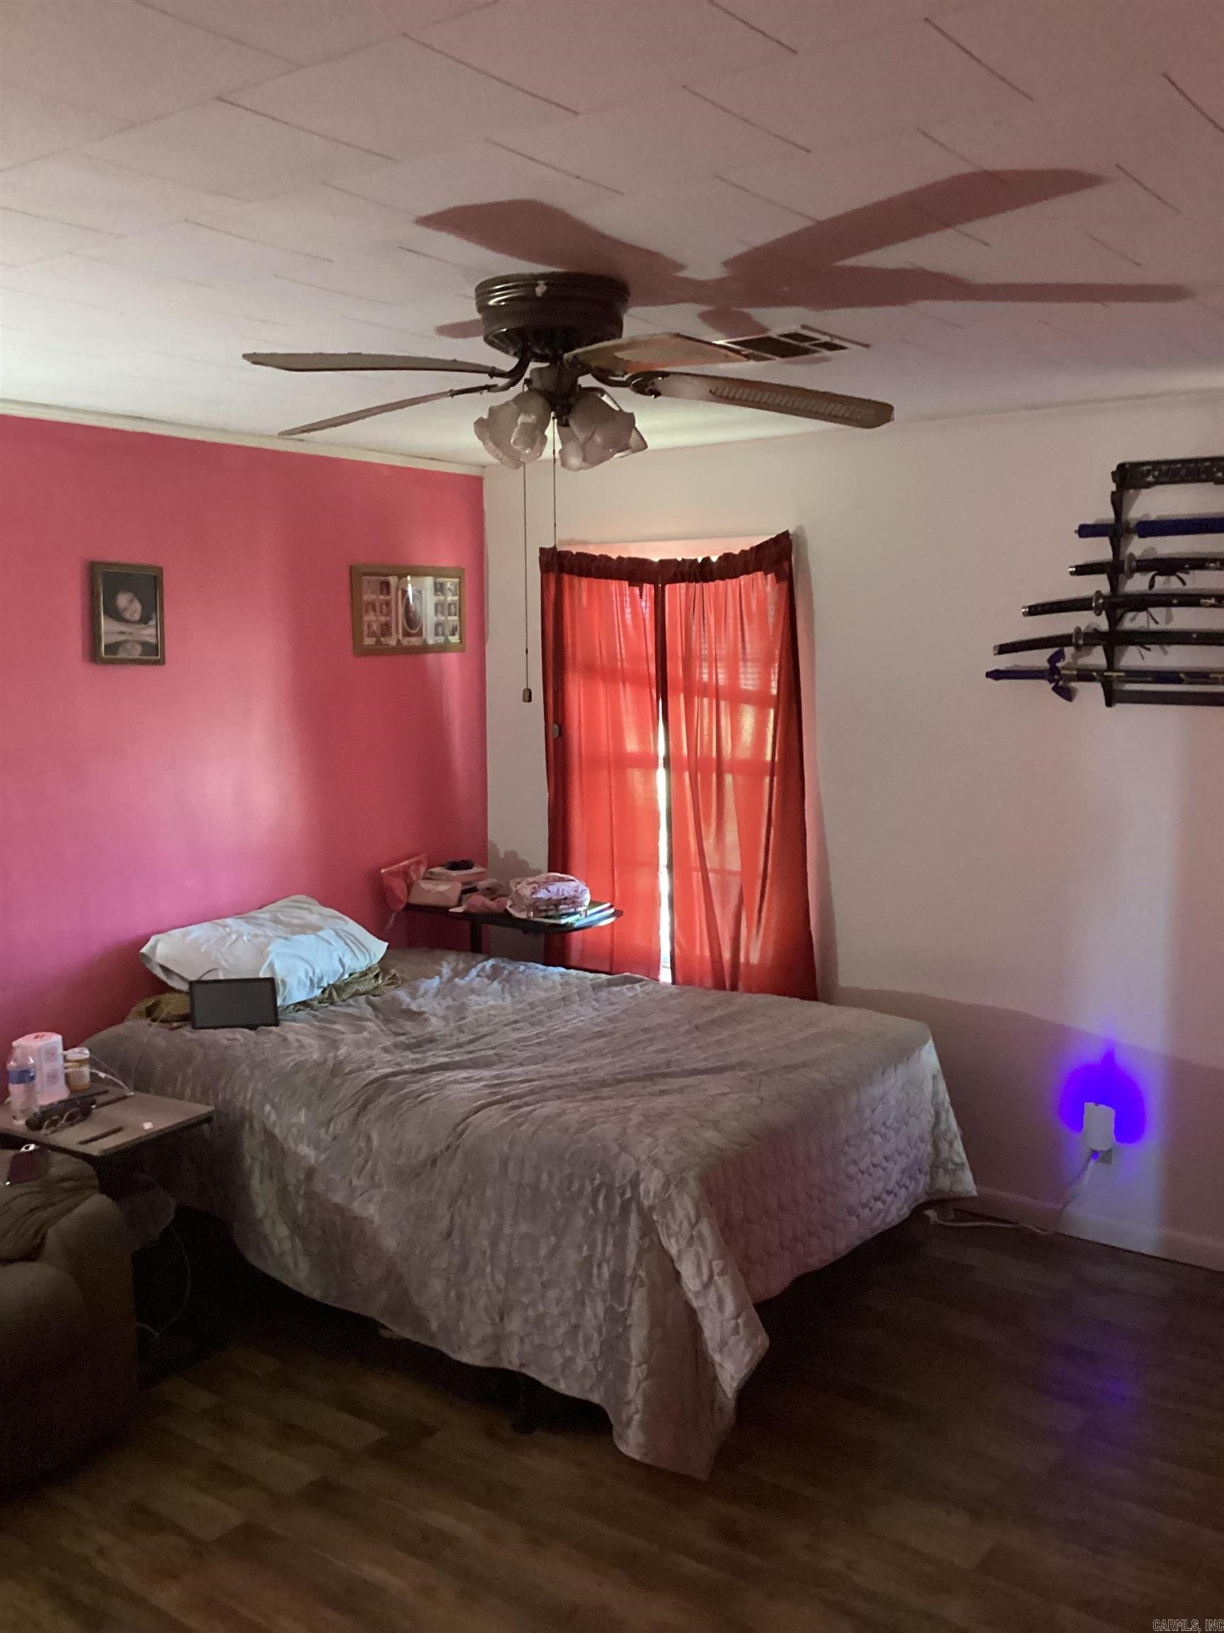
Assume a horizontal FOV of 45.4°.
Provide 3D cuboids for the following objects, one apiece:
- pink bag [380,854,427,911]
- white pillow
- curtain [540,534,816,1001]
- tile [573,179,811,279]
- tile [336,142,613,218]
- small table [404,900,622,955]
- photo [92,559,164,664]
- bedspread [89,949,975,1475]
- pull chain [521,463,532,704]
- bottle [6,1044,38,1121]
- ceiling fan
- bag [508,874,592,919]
[{"bbox_3d":[-0.750,0.240,5.244,0.085,0.195,0.220,3,8,25],"label":"pink bag"},{"bbox_3d":[-1.044,0.413,4.539,0.450,0.170,0.670,23,17,24],"label":"white pillow"},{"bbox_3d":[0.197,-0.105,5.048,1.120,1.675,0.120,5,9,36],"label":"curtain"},{"bbox_3d":[0.109,-0.923,2.241,0.305,0.016,0.305,5,9,36],"label":"tile"},{"bbox_3d":[-0.194,-0.901,2.089,0.305,0.016,0.305,5,9,36],"label":"tile"},{"bbox_3d":[-0.359,0.752,5.362,0.710,0.810,0.380,5,9,36],"label":"small table"},{"bbox_3d":[-1.422,-0.592,4.297,0.019,0.288,0.231,5,9,36],"label":"photo"},{"bbox_3d":[-0.238,0.954,4.346,2.130,0.660,1.640,5,9,36],"label":"bedspread"},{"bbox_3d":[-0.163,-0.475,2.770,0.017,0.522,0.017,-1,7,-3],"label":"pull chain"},{"bbox_3d":[-1.533,0.691,3.800,0.066,0.200,0.066,5,9,36],"label":"bottle"},{"bbox_3d":[-0.124,-0.813,2.739,1.310,0.335,1.310,5,9,36],"label":"ceiling fan"},{"bbox_3d":[-0.210,0.263,5.056,0.240,0.130,0.180,-2,7,-14],"label":"bag"}]

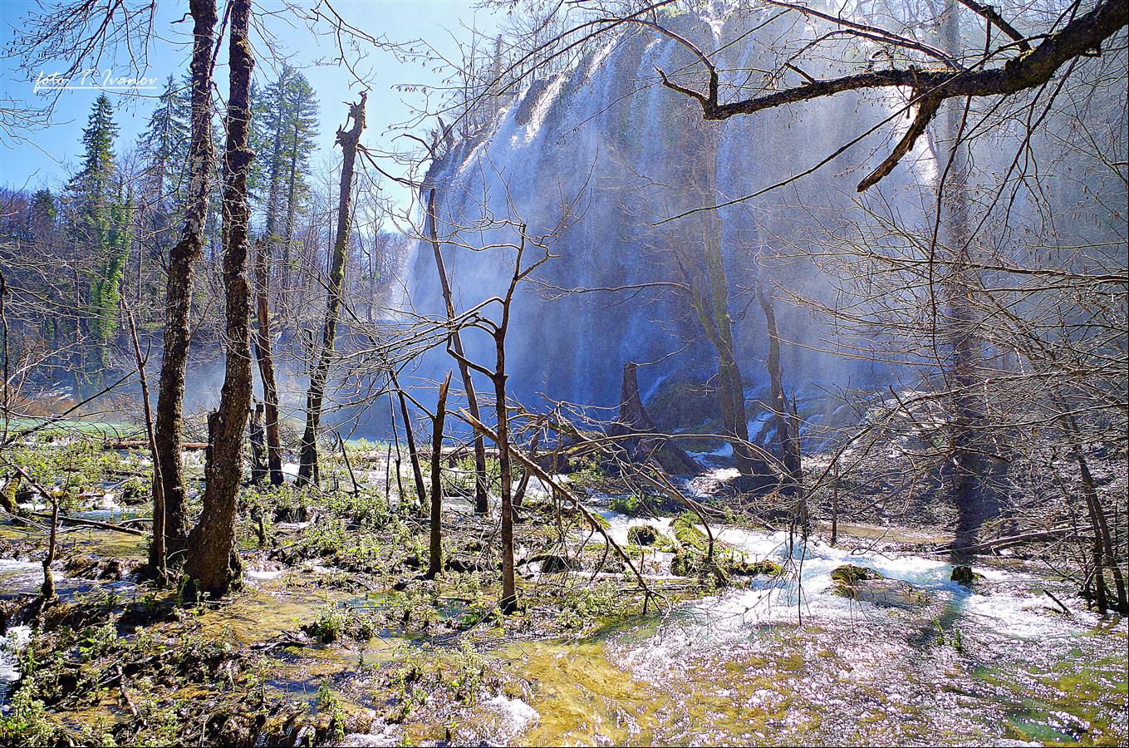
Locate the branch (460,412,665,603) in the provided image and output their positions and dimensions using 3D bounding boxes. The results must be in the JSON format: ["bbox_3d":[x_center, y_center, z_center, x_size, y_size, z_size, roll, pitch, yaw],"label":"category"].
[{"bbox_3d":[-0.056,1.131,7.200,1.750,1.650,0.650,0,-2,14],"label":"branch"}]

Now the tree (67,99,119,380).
[{"bbox_3d":[-29.570,-8.434,53.000,3.600,18.300,3.600,0,-1,0],"label":"tree"}]

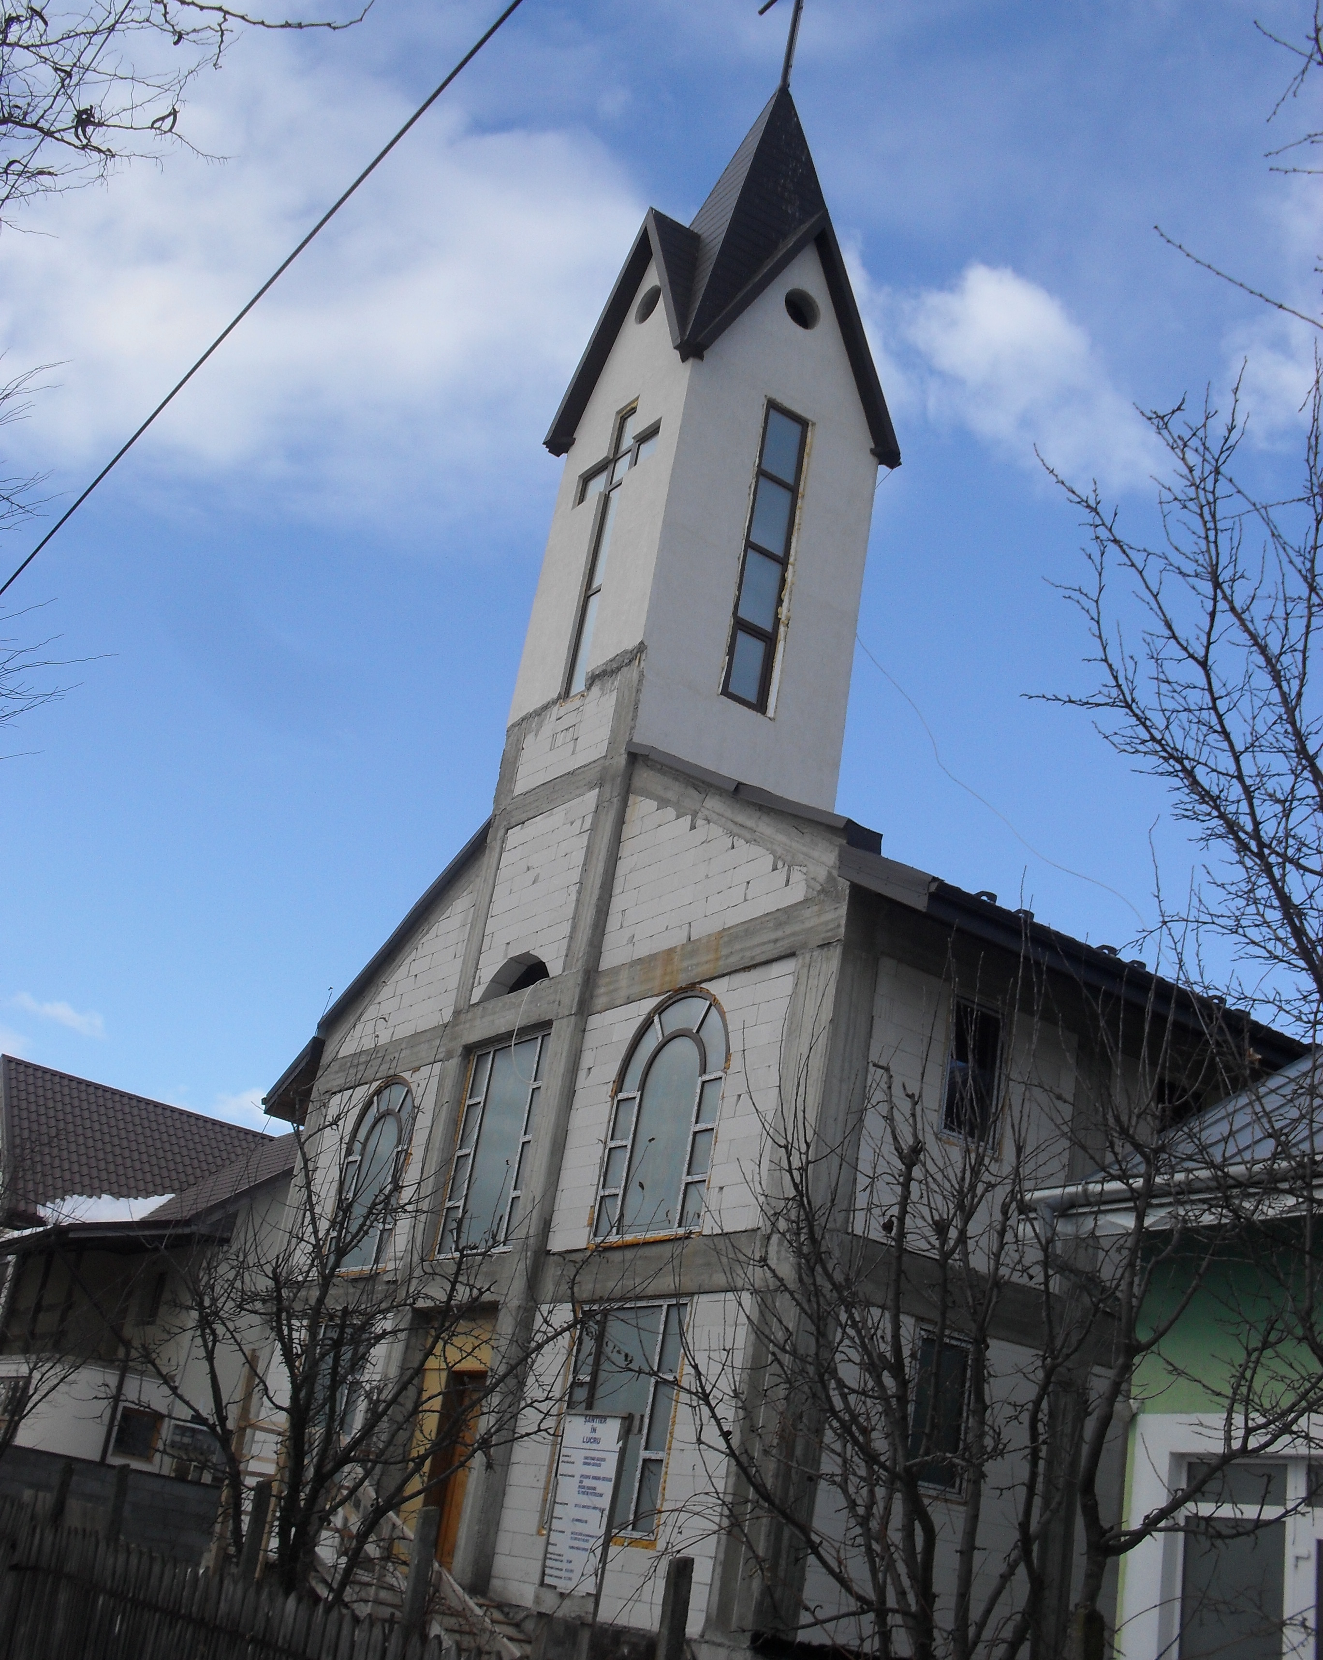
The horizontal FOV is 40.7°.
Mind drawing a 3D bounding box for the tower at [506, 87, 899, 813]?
[{"bbox_3d":[1.046,-6.547,28.540,4.070,14.140,4.040,22,-26,-28],"label":"tower"}]

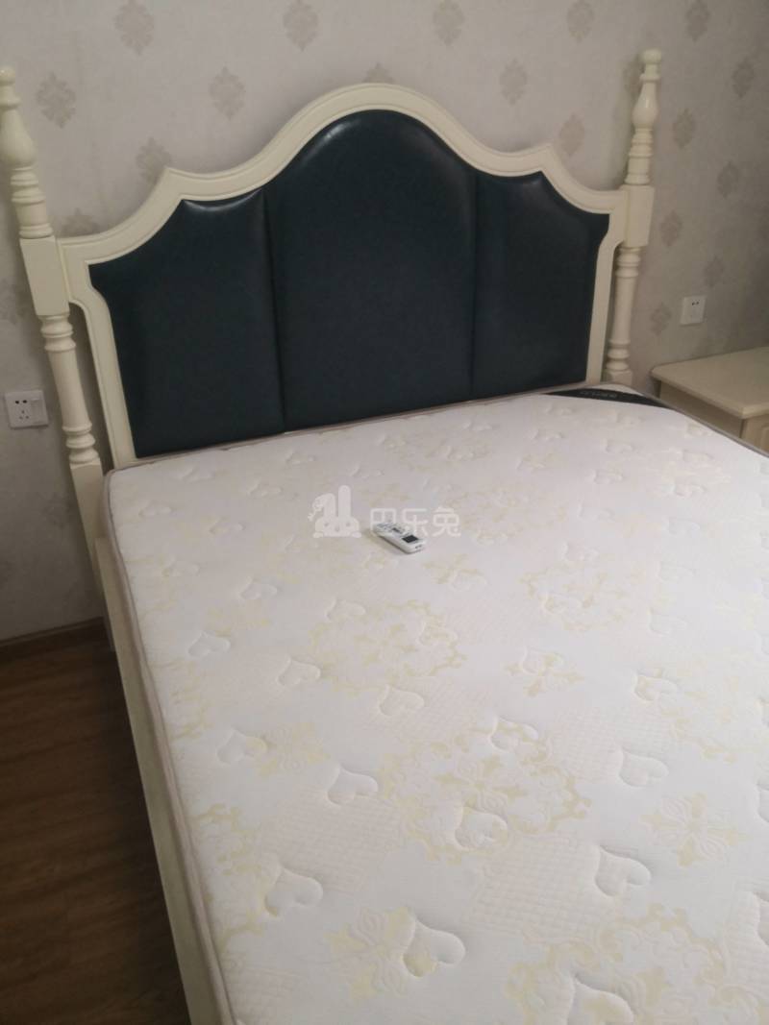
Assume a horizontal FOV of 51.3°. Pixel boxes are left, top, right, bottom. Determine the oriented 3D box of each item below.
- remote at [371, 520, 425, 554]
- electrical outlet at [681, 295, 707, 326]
[{"bbox_3d":[0.030,0.050,1.615,0.046,0.018,0.118,-21,33,-32],"label":"remote"},{"bbox_3d":[0.964,-0.631,2.494,0.086,0.086,0.012,-12,29,-18],"label":"electrical outlet"}]

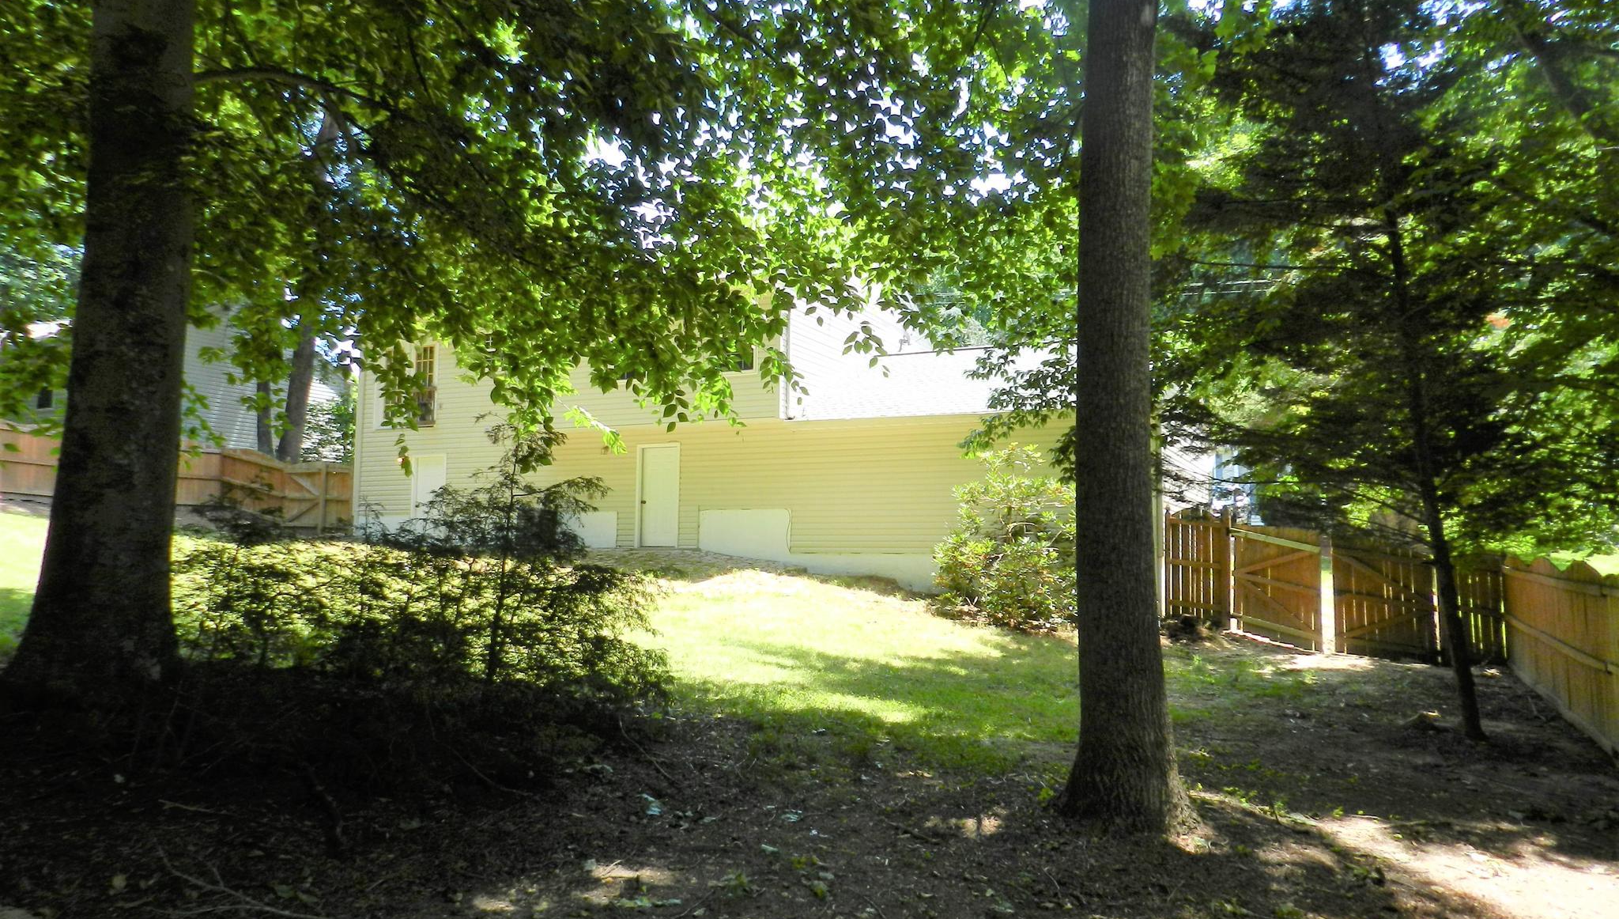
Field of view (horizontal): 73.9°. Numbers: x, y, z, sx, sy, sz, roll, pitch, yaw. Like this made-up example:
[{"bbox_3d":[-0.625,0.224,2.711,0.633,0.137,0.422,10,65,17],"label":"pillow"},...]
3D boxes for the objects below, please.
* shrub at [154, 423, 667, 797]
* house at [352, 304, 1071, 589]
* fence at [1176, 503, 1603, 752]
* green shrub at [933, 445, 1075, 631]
[{"bbox_3d":[-2.233,0.763,6.141,2.650,1.900,1.900,3,-6,-20],"label":"shrub"},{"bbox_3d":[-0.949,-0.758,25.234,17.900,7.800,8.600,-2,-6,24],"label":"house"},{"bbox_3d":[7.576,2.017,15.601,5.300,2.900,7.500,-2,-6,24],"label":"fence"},{"bbox_3d":[3.358,1.123,17.433,2.750,2.950,2.300,1,-5,0],"label":"green shrub"}]

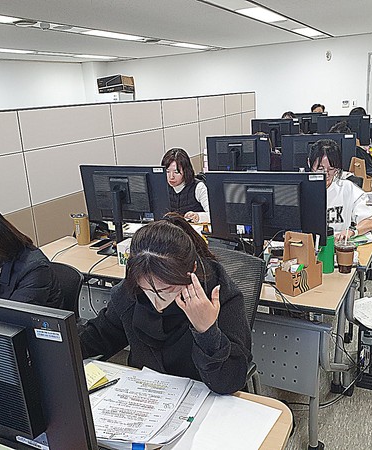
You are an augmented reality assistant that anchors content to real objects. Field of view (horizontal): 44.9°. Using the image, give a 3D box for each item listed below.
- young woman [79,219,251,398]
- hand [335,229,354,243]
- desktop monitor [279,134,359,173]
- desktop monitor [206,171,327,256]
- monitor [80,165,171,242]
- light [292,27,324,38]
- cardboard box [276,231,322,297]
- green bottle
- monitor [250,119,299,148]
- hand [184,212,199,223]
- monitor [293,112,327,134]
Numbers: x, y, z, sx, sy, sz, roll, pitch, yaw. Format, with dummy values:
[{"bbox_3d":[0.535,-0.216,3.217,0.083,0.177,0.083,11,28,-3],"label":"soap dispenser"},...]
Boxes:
[{"bbox_3d":[-0.021,0.555,1.513,0.600,1.180,0.660,4,18,27],"label":"young woman"},{"bbox_3d":[0.885,0.060,2.510,0.130,0.060,0.085,-7,16,-12],"label":"hand"},{"bbox_3d":[1.045,-0.479,3.573,0.560,0.480,0.200,3,17,24],"label":"desktop monitor"},{"bbox_3d":[0.363,-0.004,2.110,0.560,0.480,0.200,4,18,25],"label":"desktop monitor"},{"bbox_3d":[-0.343,-0.092,2.561,0.570,0.490,0.210,4,17,26],"label":"monitor"},{"bbox_3d":[2.120,-3.313,7.748,0.250,0.070,1.360,5,18,27],"label":"light"},{"bbox_3d":[0.505,0.153,1.991,0.195,0.244,0.125,-13,18,-30],"label":"cardboard box"},{"bbox_3d":[0.658,0.109,2.105,0.076,0.216,0.076,4,18,27],"label":"green bottle"},{"bbox_3d":[1.089,-1.021,5.493,0.570,0.500,0.210,3,17,24],"label":"monitor"},{"bbox_3d":[0.038,-0.048,3.087,0.090,0.060,0.100,4,18,27],"label":"hand"},{"bbox_3d":[1.907,-1.491,7.000,0.570,0.480,0.210,4,18,26],"label":"monitor"}]

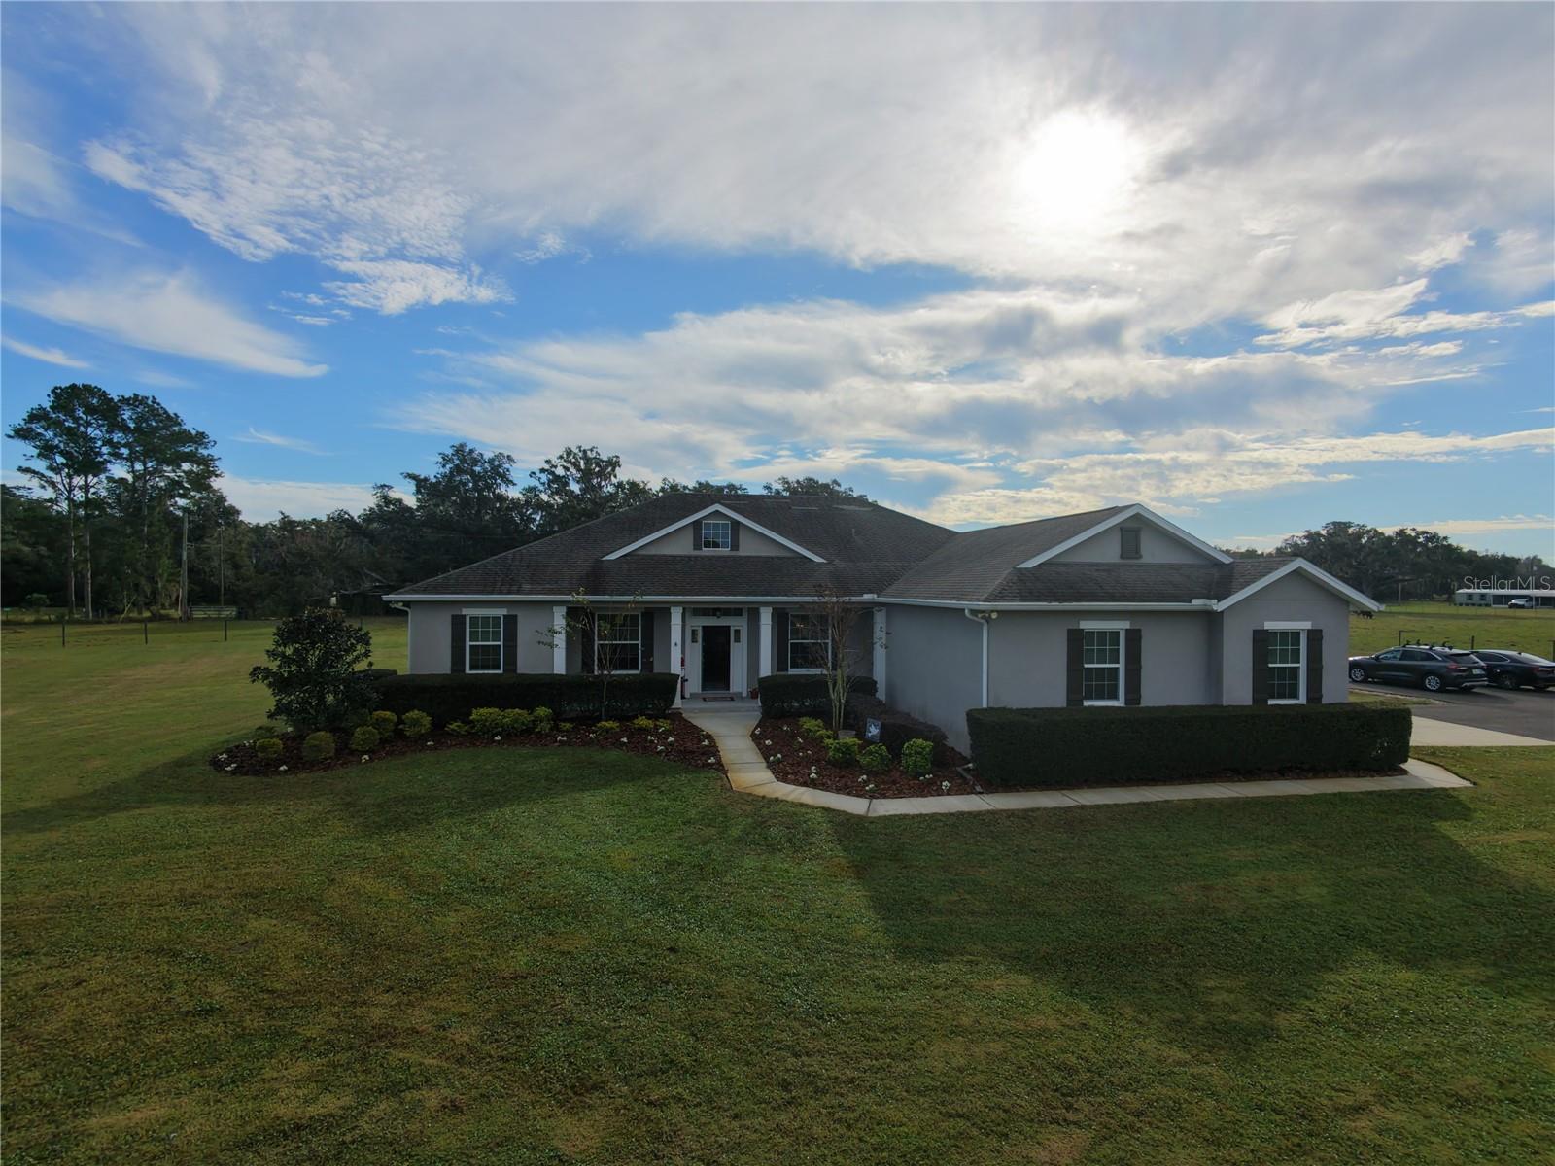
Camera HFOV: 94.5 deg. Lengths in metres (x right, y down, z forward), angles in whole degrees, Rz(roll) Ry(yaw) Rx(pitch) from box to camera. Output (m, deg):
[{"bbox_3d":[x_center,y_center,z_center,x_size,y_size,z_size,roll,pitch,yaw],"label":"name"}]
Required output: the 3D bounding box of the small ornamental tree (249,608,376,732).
[{"bbox_3d":[-11.536,2.093,17.872,2.750,2.930,2.700,1,0,-10],"label":"small ornamental tree"}]

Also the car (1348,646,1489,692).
[{"bbox_3d":[24.883,3.271,28.387,1.880,1.590,4.650,1,0,-12],"label":"car"}]

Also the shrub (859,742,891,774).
[{"bbox_3d":[1.932,3.431,14.169,0.620,0.480,0.600,1,0,-10],"label":"shrub"}]

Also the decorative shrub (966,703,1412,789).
[{"bbox_3d":[8.407,3.167,14.475,9.250,1.190,1.150,1,0,-10],"label":"decorative shrub"}]

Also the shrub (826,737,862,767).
[{"bbox_3d":[1.345,3.401,14.540,0.700,0.520,0.650,1,0,0],"label":"shrub"}]

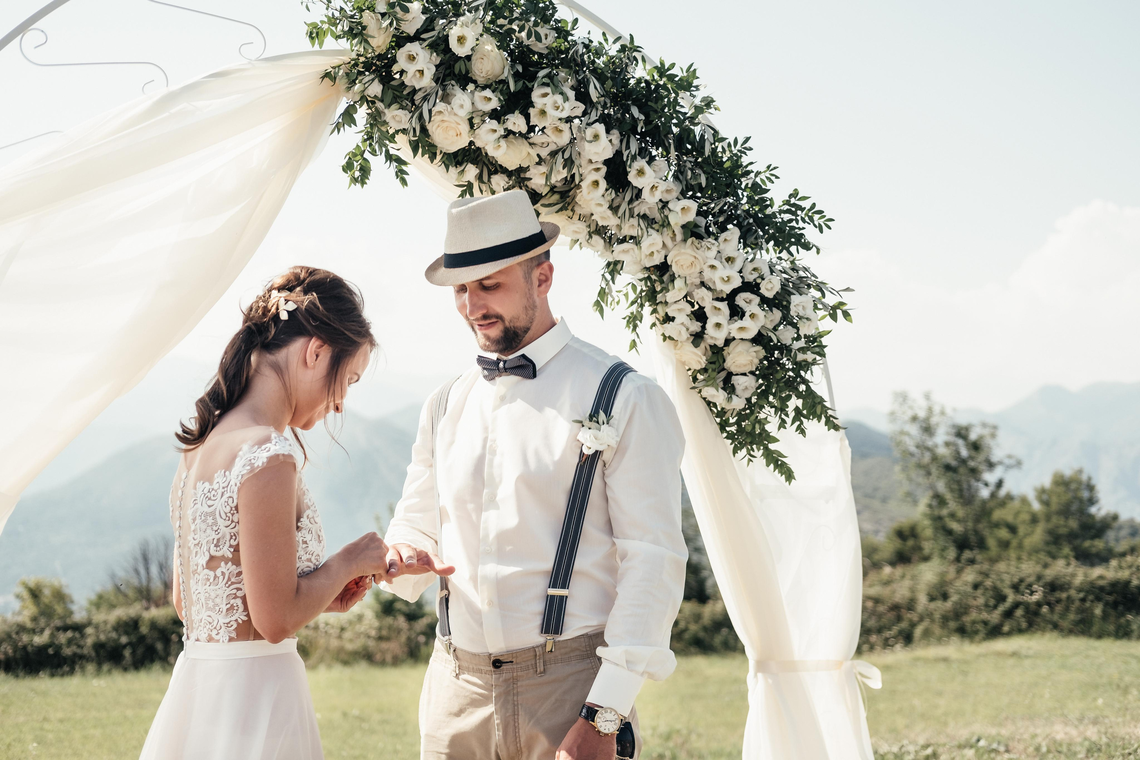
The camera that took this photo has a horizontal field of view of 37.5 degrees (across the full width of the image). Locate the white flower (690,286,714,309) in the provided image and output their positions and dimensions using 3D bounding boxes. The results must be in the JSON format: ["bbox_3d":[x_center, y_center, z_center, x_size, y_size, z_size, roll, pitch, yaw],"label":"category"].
[{"bbox_3d":[0.267,-0.167,3.400,0.049,0.047,0.042,0,-2,-10],"label":"white flower"}]

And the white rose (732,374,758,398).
[{"bbox_3d":[0.355,0.012,3.400,0.054,0.051,0.045,0,-2,-5],"label":"white rose"}]

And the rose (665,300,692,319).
[{"bbox_3d":[0.226,-0.146,3.500,0.056,0.046,0.046,0,30,0],"label":"rose"}]

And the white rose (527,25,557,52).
[{"bbox_3d":[-0.063,-0.722,3.550,0.066,0.058,0.050,0,6,-9],"label":"white rose"}]

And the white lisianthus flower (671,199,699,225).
[{"bbox_3d":[0.244,-0.358,3.580,0.056,0.055,0.047,1,20,-23],"label":"white lisianthus flower"}]

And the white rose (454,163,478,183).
[{"bbox_3d":[-0.219,-0.434,3.520,0.050,0.046,0.047,1,17,-26],"label":"white rose"}]

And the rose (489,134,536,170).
[{"bbox_3d":[-0.114,-0.474,3.500,0.092,0.078,0.072,0,32,-7],"label":"rose"}]

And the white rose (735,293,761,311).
[{"bbox_3d":[0.361,-0.159,3.400,0.052,0.038,0.046,0,-2,5],"label":"white rose"}]

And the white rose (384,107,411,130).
[{"bbox_3d":[-0.359,-0.545,3.500,0.054,0.047,0.047,0,-2,6],"label":"white rose"}]

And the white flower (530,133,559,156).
[{"bbox_3d":[-0.057,-0.493,3.520,0.062,0.053,0.050,0,21,-6],"label":"white flower"}]

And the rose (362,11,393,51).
[{"bbox_3d":[-0.401,-0.728,3.500,0.063,0.081,0.066,0,-2,0],"label":"rose"}]

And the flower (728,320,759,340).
[{"bbox_3d":[0.351,-0.102,3.400,0.065,0.043,0.046,0,-2,0],"label":"flower"}]

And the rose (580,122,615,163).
[{"bbox_3d":[0.055,-0.481,3.400,0.072,0.081,0.065,0,-2,0],"label":"rose"}]

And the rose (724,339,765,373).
[{"bbox_3d":[0.360,-0.050,3.480,0.085,0.075,0.070,0,30,0],"label":"rose"}]

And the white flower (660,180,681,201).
[{"bbox_3d":[0.216,-0.406,3.600,0.048,0.047,0.042,0,18,6],"label":"white flower"}]

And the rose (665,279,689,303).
[{"bbox_3d":[0.222,-0.186,3.500,0.047,0.049,0.048,-1,-2,17],"label":"rose"}]

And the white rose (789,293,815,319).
[{"bbox_3d":[0.473,-0.151,3.430,0.053,0.053,0.048,1,-2,-15],"label":"white rose"}]

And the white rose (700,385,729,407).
[{"bbox_3d":[0.293,0.033,3.400,0.058,0.045,0.041,-1,-2,20],"label":"white rose"}]

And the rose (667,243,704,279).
[{"bbox_3d":[0.240,-0.249,3.500,0.076,0.074,0.064,0,-2,0],"label":"rose"}]

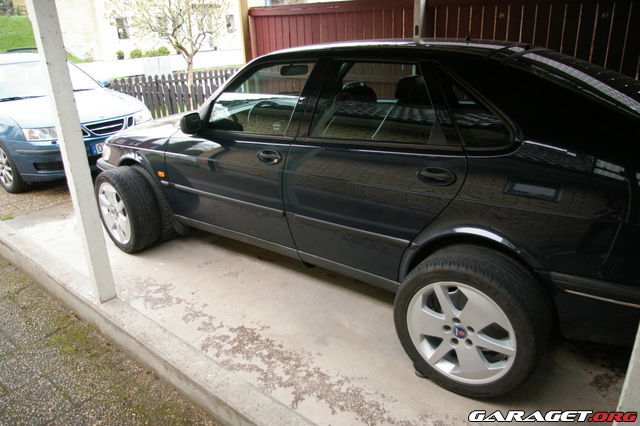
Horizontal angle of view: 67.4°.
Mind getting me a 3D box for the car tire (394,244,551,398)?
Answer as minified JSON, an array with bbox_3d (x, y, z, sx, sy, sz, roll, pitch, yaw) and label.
[{"bbox_3d":[0.641,0.466,2.063,0.640,0.640,0.225,14,25,36],"label":"car tire"}]

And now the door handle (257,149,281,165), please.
[{"bbox_3d":[-0.286,-0.316,2.698,0.190,0.085,0.050,13,25,35],"label":"door handle"}]

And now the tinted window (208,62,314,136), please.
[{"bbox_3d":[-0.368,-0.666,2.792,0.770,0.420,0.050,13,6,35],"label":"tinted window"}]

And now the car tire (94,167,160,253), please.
[{"bbox_3d":[-1.427,-0.025,3.578,0.635,0.635,0.225,14,25,37],"label":"car tire"}]

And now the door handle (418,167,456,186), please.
[{"bbox_3d":[0.512,-0.156,2.108,0.187,0.082,0.050,13,25,35],"label":"door handle"}]

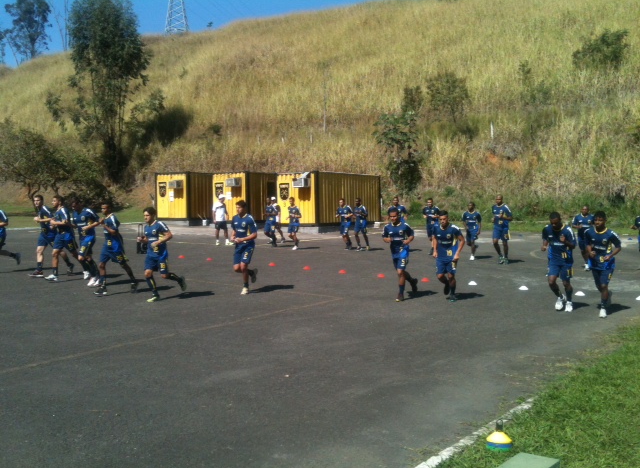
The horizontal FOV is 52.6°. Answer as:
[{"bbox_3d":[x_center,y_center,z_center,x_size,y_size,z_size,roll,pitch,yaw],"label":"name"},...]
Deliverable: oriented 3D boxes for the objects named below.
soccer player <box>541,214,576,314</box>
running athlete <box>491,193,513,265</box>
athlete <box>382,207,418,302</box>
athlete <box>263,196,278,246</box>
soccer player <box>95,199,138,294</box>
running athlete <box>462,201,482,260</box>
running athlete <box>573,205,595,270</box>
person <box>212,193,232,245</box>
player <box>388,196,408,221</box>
[{"bbox_3d":[4.109,0.488,11.173,0.600,1.709,0.500,3,5,30],"label":"soccer player"},{"bbox_3d":[4.914,-0.117,17.472,0.570,1.873,0.480,3,5,31],"label":"running athlete"},{"bbox_3d":[1.509,0.389,12.132,0.620,1.762,0.720,2,4,25],"label":"athlete"},{"bbox_3d":[-1.730,-0.399,22.619,0.530,1.700,0.550,3,4,26],"label":"athlete"},{"bbox_3d":[-3.922,0.288,12.410,0.570,1.774,0.800,4,5,42],"label":"soccer player"},{"bbox_3d":[4.614,-0.076,19.579,0.580,1.751,0.620,2,4,22],"label":"running athlete"},{"bbox_3d":[7.013,0.121,17.189,0.580,1.727,0.500,3,4,25],"label":"running athlete"},{"bbox_3d":[-3.398,-0.479,22.554,0.580,1.800,0.500,-3,5,-40],"label":"person"},{"bbox_3d":[2.504,-0.279,20.643,0.600,1.799,0.600,2,4,25],"label":"player"}]

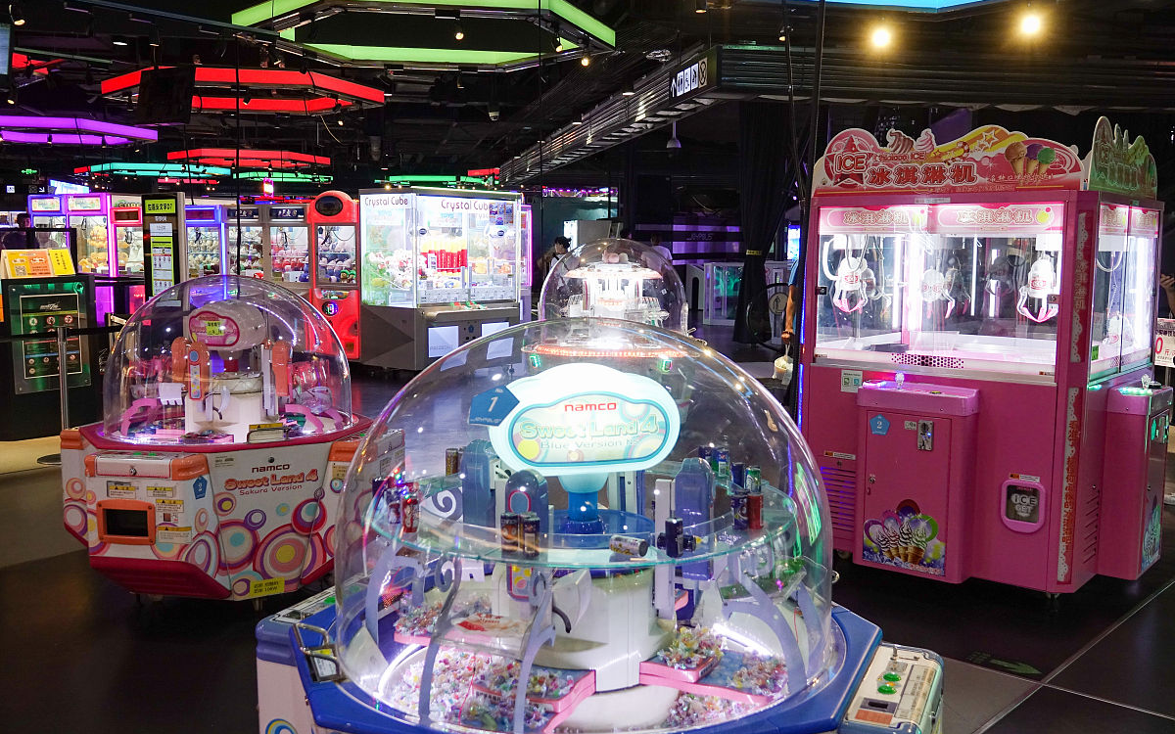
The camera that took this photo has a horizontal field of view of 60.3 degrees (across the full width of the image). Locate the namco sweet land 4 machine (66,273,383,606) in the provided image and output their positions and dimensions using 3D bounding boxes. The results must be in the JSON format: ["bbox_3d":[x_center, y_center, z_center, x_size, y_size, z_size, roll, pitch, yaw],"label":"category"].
[{"bbox_3d":[-1.682,0.264,4.803,1.588,1.385,1.588,2,7,11],"label":"namco sweet land 4 machine"}]

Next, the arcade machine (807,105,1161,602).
[{"bbox_3d":[1.968,-0.091,5.003,1.520,2.075,1.520,6,9,40],"label":"arcade machine"}]

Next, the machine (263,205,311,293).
[{"bbox_3d":[-3.791,-1.201,13.969,0.800,2.032,0.850,4,8,29],"label":"machine"}]

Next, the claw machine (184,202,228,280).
[{"bbox_3d":[-5.205,-1.308,14.746,0.800,2.041,0.850,4,8,29],"label":"claw machine"}]

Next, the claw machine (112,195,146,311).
[{"bbox_3d":[-6.638,-1.417,15.522,0.800,2.055,0.850,4,8,29],"label":"claw machine"}]

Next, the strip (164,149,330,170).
[{"bbox_3d":[-7.302,-4.518,22.044,3.300,0.170,2.858,-1,7,-12],"label":"strip"}]

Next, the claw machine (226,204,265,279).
[{"bbox_3d":[-4.499,-1.258,14.357,0.800,2.043,0.850,4,8,29],"label":"claw machine"}]

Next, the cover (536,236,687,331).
[{"bbox_3d":[0.174,-0.497,6.800,0.990,0.740,0.990,0,7,0],"label":"cover"}]

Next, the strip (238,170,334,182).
[{"bbox_3d":[-8.775,-5.273,28.116,3.135,0.170,2.722,-1,7,-12],"label":"strip"}]

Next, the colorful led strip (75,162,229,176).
[{"bbox_3d":[-10.910,-5.013,25.925,3.300,0.170,2.858,-1,7,-12],"label":"colorful led strip"}]

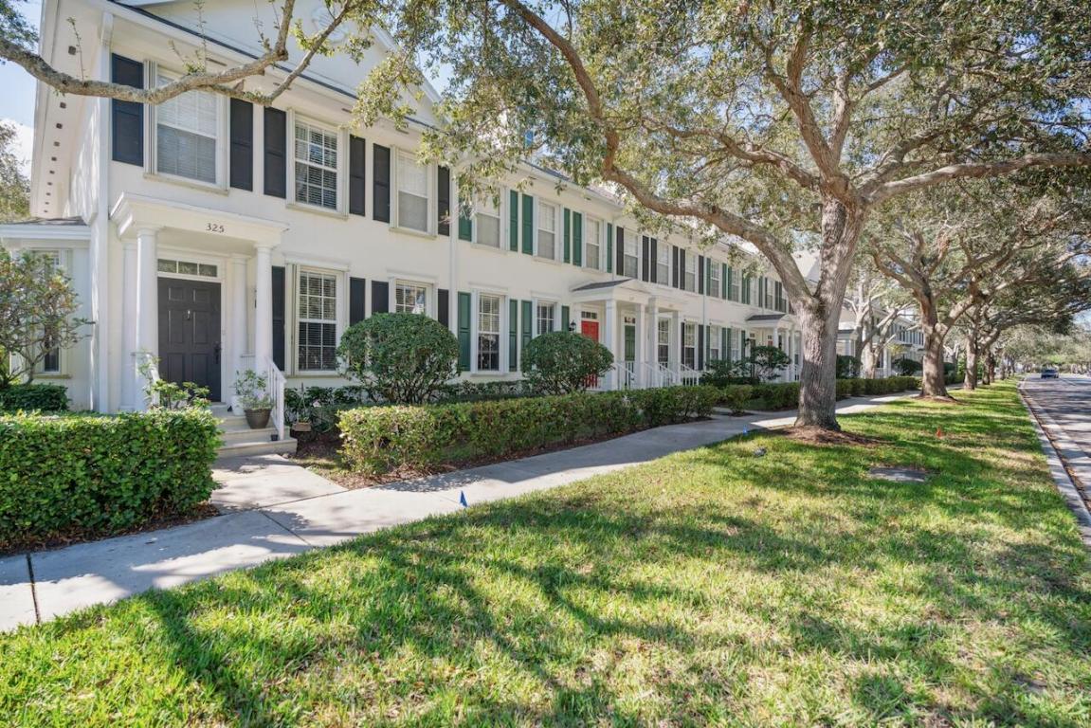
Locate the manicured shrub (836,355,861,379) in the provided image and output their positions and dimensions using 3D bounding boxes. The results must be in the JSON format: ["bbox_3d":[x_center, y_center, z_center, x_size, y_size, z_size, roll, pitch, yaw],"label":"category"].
[{"bbox_3d":[19.007,0.562,32.798,2.300,2.200,2.300,-1,-1,43],"label":"manicured shrub"}]

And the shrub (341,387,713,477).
[{"bbox_3d":[0.837,1.030,10.431,0.900,0.790,9.850,-1,-1,43],"label":"shrub"}]

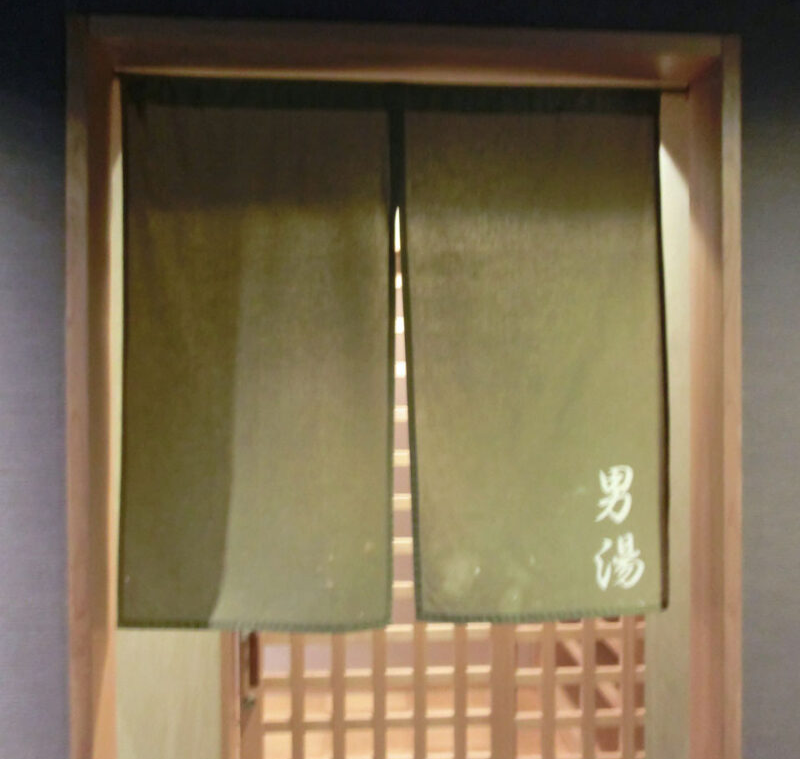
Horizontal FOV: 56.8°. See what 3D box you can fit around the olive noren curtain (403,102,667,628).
[{"bbox_3d":[0.232,-0.044,1.246,0.453,0.896,0.050,0,1,-4],"label":"olive noren curtain"}]

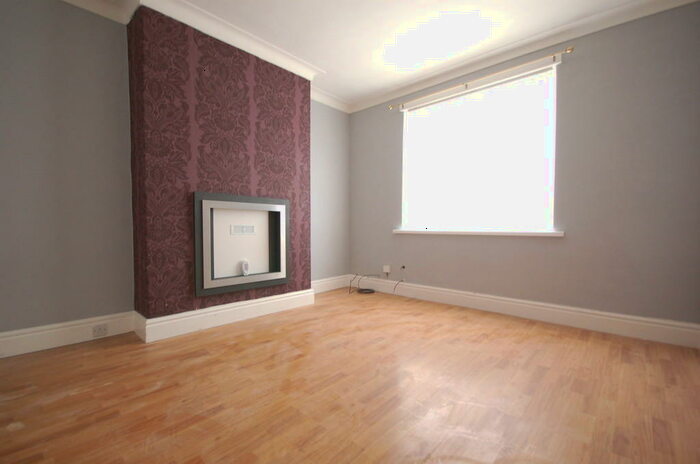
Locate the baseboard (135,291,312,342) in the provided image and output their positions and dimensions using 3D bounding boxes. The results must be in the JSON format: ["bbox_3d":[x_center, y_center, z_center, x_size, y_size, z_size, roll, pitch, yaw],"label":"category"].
[{"bbox_3d":[-1.080,0.718,2.810,0.382,0.175,1.557,1,1,43],"label":"baseboard"}]

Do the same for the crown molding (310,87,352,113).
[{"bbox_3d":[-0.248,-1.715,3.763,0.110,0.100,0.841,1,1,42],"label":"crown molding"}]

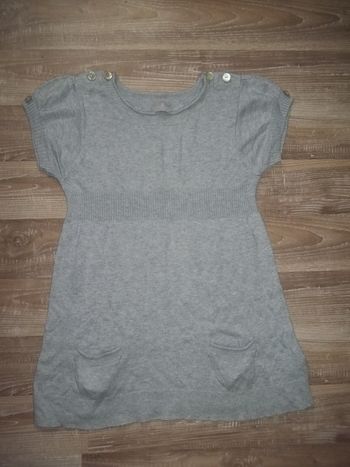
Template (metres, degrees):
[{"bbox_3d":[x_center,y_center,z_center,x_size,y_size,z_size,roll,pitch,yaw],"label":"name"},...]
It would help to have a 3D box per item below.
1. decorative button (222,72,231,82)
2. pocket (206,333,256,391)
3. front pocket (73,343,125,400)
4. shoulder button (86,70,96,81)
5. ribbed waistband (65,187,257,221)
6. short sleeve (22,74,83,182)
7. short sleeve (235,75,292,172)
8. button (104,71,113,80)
[{"bbox_3d":[0.082,-0.246,0.682,0.013,0.004,0.013,0,87,-3],"label":"decorative button"},{"bbox_3d":[0.087,0.196,0.662,0.075,0.014,0.086,-4,87,-3],"label":"pocket"},{"bbox_3d":[-0.116,0.209,0.651,0.074,0.014,0.082,-4,87,-3],"label":"front pocket"},{"bbox_3d":[-0.130,-0.244,0.671,0.013,0.004,0.013,0,87,-3],"label":"shoulder button"},{"bbox_3d":[-0.020,-0.045,0.673,0.296,0.018,0.047,-1,87,-3],"label":"ribbed waistband"},{"bbox_3d":[-0.189,-0.162,0.665,0.091,0.030,0.163,0,87,-3],"label":"short sleeve"},{"bbox_3d":[0.143,-0.172,0.682,0.090,0.030,0.158,0,87,-3],"label":"short sleeve"},{"bbox_3d":[-0.104,-0.245,0.673,0.013,0.004,0.013,0,87,-3],"label":"button"}]

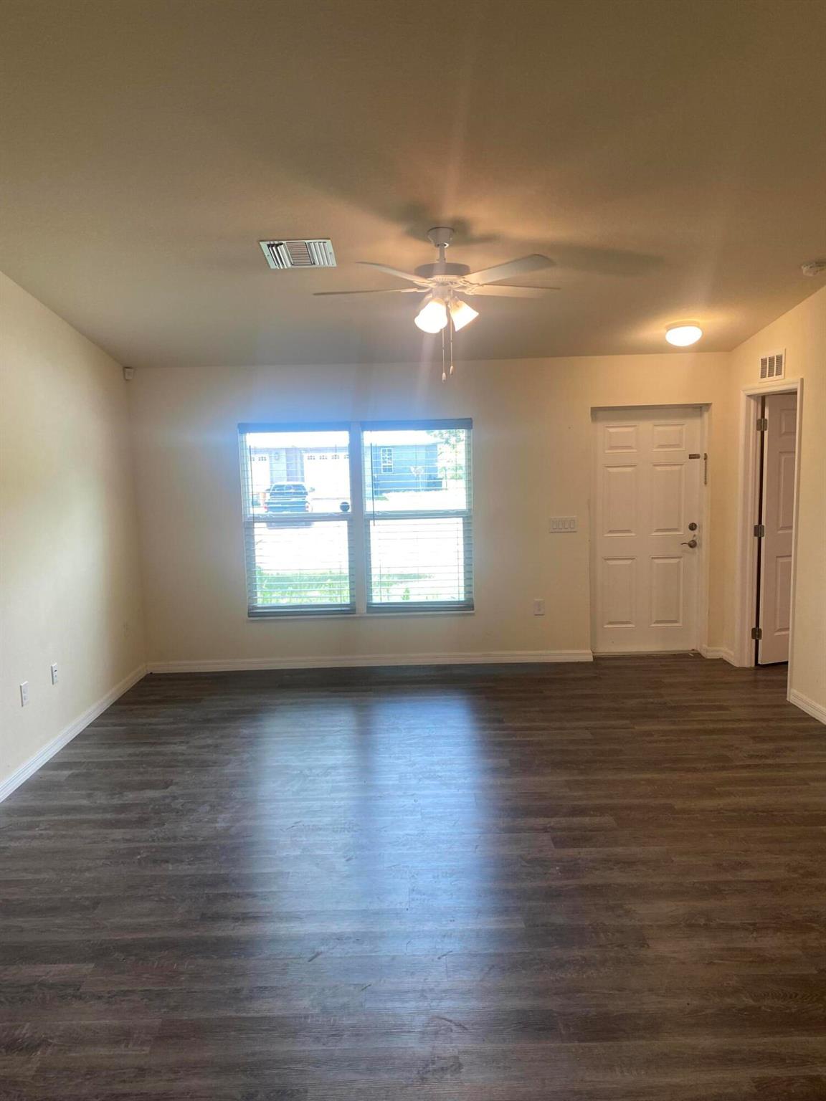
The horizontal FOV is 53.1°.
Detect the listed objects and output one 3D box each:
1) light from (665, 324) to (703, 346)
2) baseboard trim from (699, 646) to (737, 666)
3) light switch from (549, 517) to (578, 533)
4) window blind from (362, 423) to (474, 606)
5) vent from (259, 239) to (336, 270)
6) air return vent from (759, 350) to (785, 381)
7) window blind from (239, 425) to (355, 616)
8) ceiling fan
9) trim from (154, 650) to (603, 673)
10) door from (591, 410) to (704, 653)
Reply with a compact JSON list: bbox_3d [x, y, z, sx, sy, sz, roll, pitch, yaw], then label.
[{"bbox_3d":[1.869,-1.483,5.693,0.269,0.134,0.269,-2,-2,-1],"label":"light"},{"bbox_3d":[2.458,0.837,6.702,0.169,0.088,0.418,-2,7,-1],"label":"baseboard trim"},{"bbox_3d":[1.203,-0.202,6.605,0.212,0.119,0.014,-2,7,-1],"label":"light switch"},{"bbox_3d":[0.049,-0.267,6.616,0.861,1.542,0.060,-2,7,-1],"label":"window blind"},{"bbox_3d":[-0.583,-1.517,4.264,0.353,0.020,0.355,-2,-2,-1],"label":"vent"},{"bbox_3d":[2.498,-1.287,5.769,0.020,0.199,0.383,-2,7,-1],"label":"air return vent"},{"bbox_3d":[-0.916,-0.239,6.603,0.864,1.542,0.060,-2,7,-1],"label":"window blind"},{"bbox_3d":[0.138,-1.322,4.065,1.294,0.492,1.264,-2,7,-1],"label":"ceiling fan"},{"bbox_3d":[-0.341,0.909,6.716,3.602,0.087,0.017,-2,7,-1],"label":"trim"},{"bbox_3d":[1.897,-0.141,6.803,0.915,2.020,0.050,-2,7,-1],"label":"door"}]

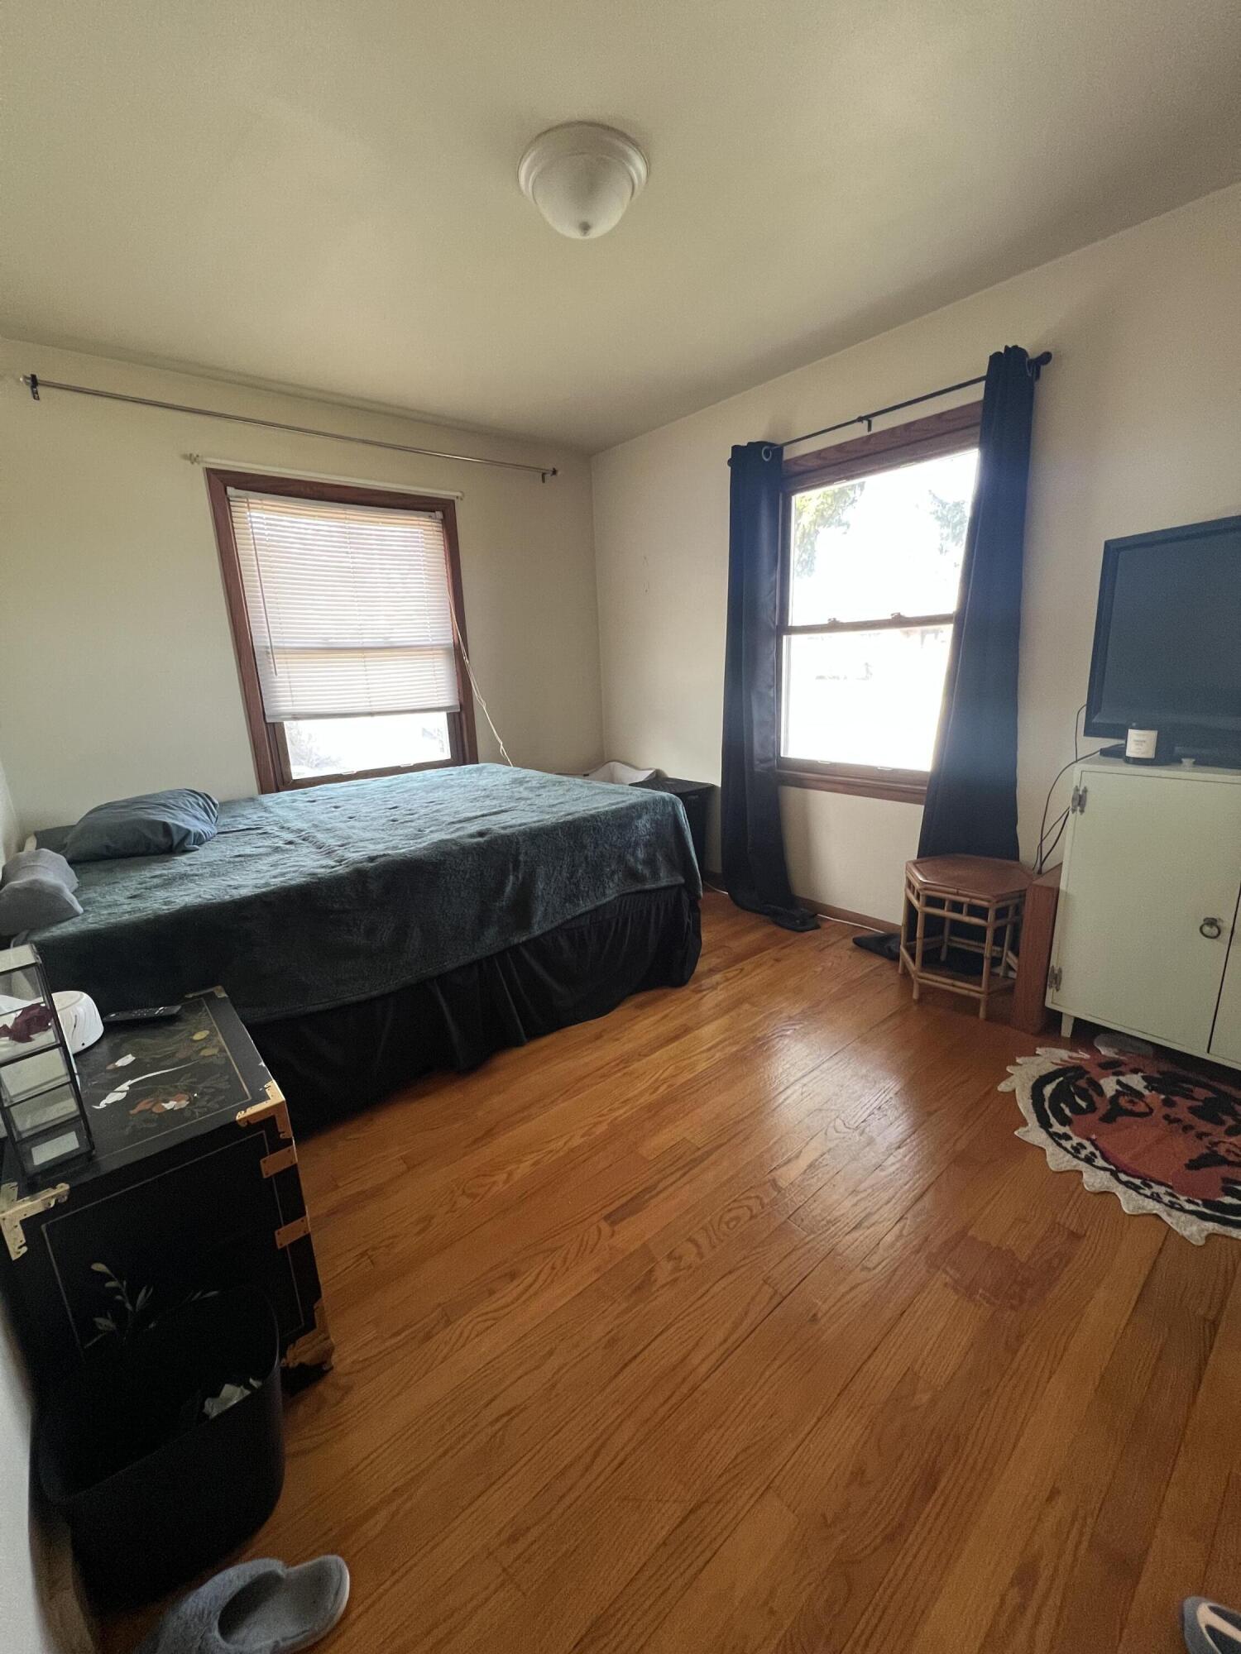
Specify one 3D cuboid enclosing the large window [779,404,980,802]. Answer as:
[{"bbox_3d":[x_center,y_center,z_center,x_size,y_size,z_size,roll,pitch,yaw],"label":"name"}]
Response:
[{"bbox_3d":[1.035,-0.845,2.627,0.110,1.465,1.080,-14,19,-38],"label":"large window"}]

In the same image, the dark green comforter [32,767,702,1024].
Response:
[{"bbox_3d":[-0.984,0.112,2.451,2.000,0.360,1.595,-14,19,-38],"label":"dark green comforter"}]

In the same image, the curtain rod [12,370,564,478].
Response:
[{"bbox_3d":[-1.229,-1.767,2.857,2.260,0.070,0.090,-14,19,-38],"label":"curtain rod"}]

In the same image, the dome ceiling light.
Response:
[{"bbox_3d":[-0.089,-1.538,1.535,0.317,0.140,0.318,-2,15,1],"label":"dome ceiling light"}]

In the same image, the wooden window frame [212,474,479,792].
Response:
[{"bbox_3d":[-1.265,-0.880,3.090,1.120,1.470,0.110,-14,19,-38],"label":"wooden window frame"}]

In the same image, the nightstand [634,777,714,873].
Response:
[{"bbox_3d":[0.233,0.074,3.448,0.380,0.605,0.430,-14,19,-38],"label":"nightstand"}]

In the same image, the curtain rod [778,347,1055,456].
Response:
[{"bbox_3d":[0.945,-1.572,2.425,0.100,0.070,1.290,-14,19,-38],"label":"curtain rod"}]

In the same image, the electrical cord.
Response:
[{"bbox_3d":[1.513,-0.101,2.095,0.160,0.620,0.170,-14,19,-38],"label":"electrical cord"}]

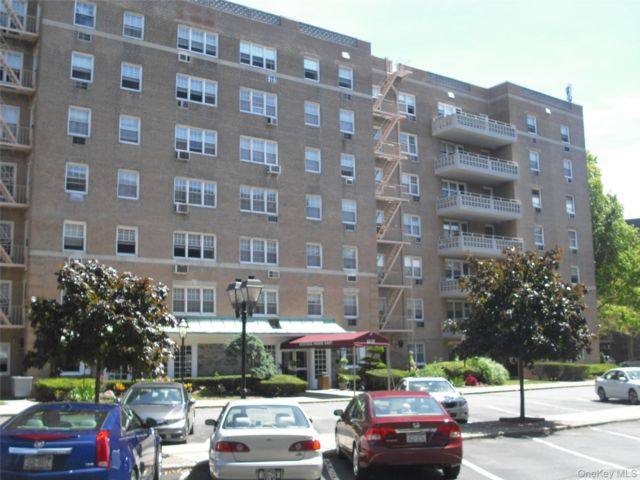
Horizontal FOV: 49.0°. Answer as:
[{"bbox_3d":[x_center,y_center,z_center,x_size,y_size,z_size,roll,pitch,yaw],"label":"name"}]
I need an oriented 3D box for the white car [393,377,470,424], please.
[{"bbox_3d":[3.570,5.273,23.600,1.820,1.460,4.700,0,-10,-6],"label":"white car"}]

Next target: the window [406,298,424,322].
[{"bbox_3d":[6.124,4.492,45.150,1.370,1.360,0.150,5,-11,-32],"label":"window"}]

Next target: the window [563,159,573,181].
[{"bbox_3d":[19.789,-5.633,56.058,1.026,1.397,0.150,5,-11,-33],"label":"window"}]

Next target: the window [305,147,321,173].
[{"bbox_3d":[-0.434,-4.673,41.235,1.063,1.384,0.150,5,-11,-33],"label":"window"}]

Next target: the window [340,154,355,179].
[{"bbox_3d":[1.693,-4.355,41.644,1.058,1.388,0.150,5,-11,-33],"label":"window"}]

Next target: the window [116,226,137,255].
[{"bbox_3d":[-9.557,0.055,34.848,1.057,1.431,0.150,5,-11,-33],"label":"window"}]

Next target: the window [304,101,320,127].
[{"bbox_3d":[-0.481,-7.455,41.694,1.063,1.384,0.150,5,-11,-33],"label":"window"}]

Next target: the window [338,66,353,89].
[{"bbox_3d":[1.640,-9.970,43.312,1.032,1.418,0.150,5,-11,-33],"label":"window"}]

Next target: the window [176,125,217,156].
[{"bbox_3d":[-6.420,-5.160,36.595,2.300,1.370,0.150,5,-11,-32],"label":"window"}]

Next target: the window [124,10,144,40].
[{"bbox_3d":[-9.371,-10.789,35.337,1.044,1.388,0.150,5,-11,-33],"label":"window"}]

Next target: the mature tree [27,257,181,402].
[{"bbox_3d":[-5.130,2.681,16.500,3.500,4.400,3.500,-1,-10,0],"label":"mature tree"}]

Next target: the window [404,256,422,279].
[{"bbox_3d":[6.211,1.832,46.573,1.476,1.409,0.150,5,-11,-33],"label":"window"}]

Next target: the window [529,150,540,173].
[{"bbox_3d":[16.032,-5.833,52.479,0.976,1.384,0.150,5,-11,-33],"label":"window"}]

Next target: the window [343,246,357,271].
[{"bbox_3d":[1.806,1.082,41.505,1.032,1.418,0.150,5,-11,-33],"label":"window"}]

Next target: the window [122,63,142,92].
[{"bbox_3d":[-9.419,-8.159,35.165,1.010,1.360,0.150,5,-11,-32],"label":"window"}]

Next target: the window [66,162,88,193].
[{"bbox_3d":[-11.565,-2.915,33.522,1.038,1.418,0.150,5,-11,-33],"label":"window"}]

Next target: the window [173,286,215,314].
[{"bbox_3d":[-6.402,3.098,35.804,2.357,1.384,0.150,5,-11,-33],"label":"window"}]

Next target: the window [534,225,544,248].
[{"bbox_3d":[15.892,-0.301,50.832,0.994,1.356,0.150,5,-11,-33],"label":"window"}]

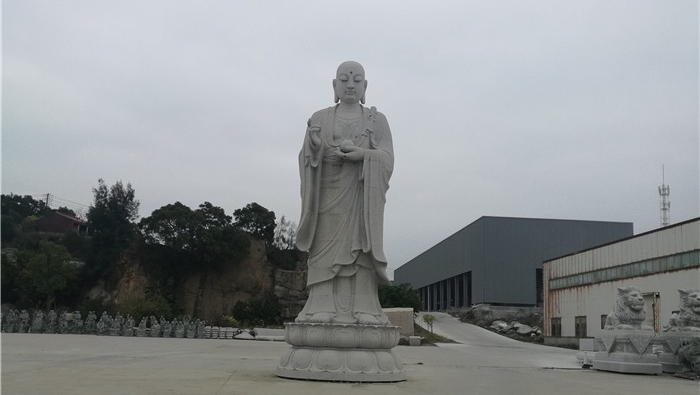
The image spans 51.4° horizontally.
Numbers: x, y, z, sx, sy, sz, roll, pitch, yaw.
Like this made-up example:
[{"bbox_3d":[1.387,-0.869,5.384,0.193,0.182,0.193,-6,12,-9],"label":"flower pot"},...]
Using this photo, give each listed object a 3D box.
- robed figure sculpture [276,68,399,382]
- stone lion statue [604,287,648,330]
[{"bbox_3d":[-0.109,0.515,21.259,3.676,9.225,3.529,2,-10,0],"label":"robed figure sculpture"},{"bbox_3d":[9.606,3.870,25.174,1.200,1.441,1.750,3,-11,-8],"label":"stone lion statue"}]

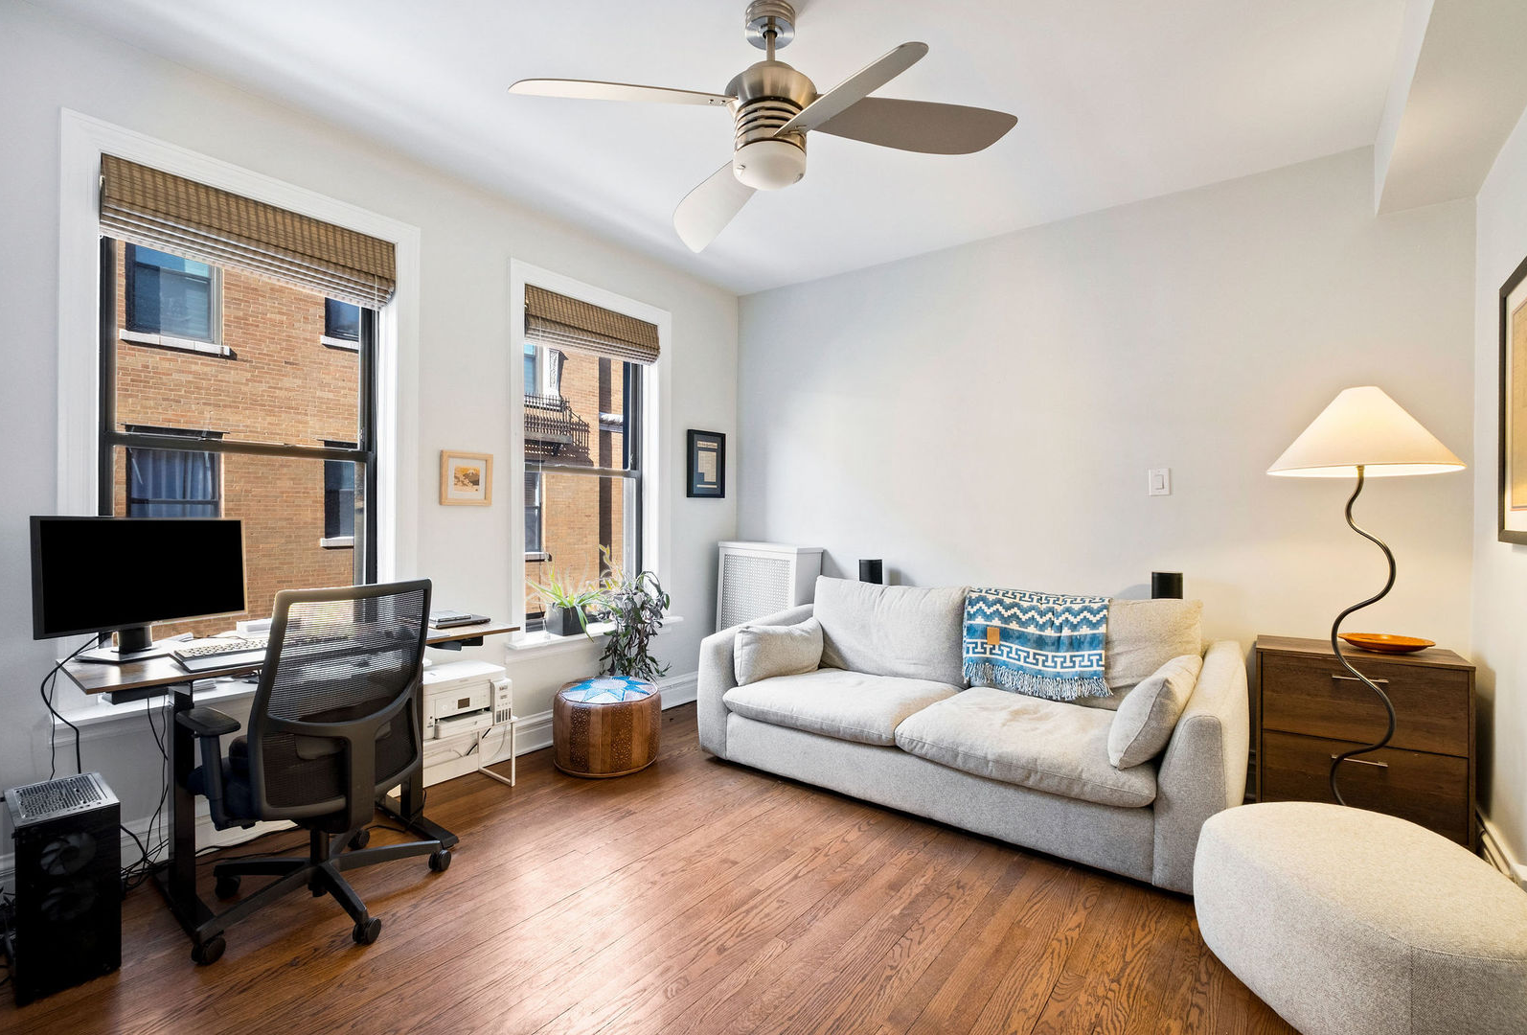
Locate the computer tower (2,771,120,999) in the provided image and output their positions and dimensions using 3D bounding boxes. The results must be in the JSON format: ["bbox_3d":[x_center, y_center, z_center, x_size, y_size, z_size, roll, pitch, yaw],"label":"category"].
[{"bbox_3d":[-1.900,0.977,1.749,0.330,0.440,0.186,0,0,39],"label":"computer tower"}]

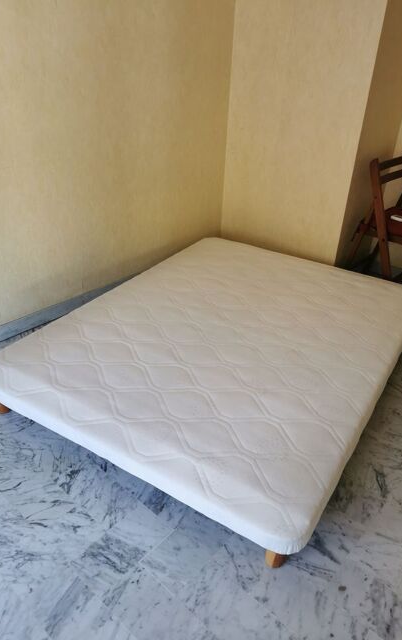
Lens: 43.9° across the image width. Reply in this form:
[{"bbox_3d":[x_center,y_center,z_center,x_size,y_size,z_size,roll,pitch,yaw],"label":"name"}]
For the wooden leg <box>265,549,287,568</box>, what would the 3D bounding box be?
[{"bbox_3d":[0.227,0.682,1.499,0.065,0.140,0.065,19,34,26],"label":"wooden leg"}]

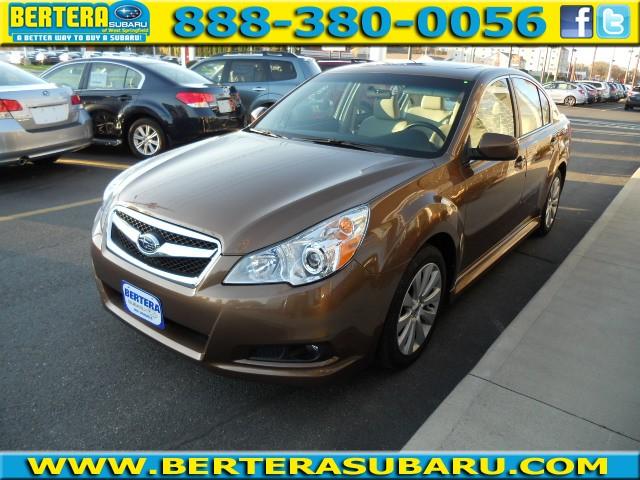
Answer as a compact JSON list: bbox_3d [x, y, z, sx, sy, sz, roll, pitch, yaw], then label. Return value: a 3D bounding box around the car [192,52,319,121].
[{"bbox_3d":[-1.980,-3.730,12.350,4.560,1.680,1.790,7,20,13],"label":"car"}]

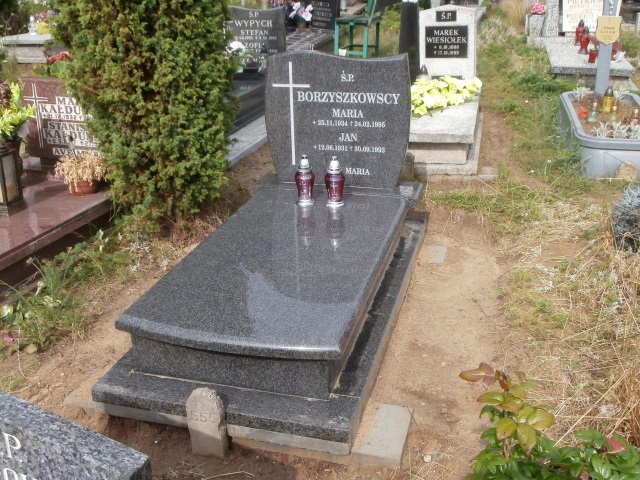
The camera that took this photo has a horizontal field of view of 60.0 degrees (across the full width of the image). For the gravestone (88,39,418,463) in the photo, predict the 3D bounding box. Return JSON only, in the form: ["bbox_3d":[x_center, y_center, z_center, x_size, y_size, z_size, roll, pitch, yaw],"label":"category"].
[{"bbox_3d":[-0.130,-0.215,2.597,1.020,1.140,1.910,4,24,17],"label":"gravestone"}]

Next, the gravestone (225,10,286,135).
[{"bbox_3d":[-1.131,-2.036,6.500,1.100,1.200,2.150,4,24,17],"label":"gravestone"}]

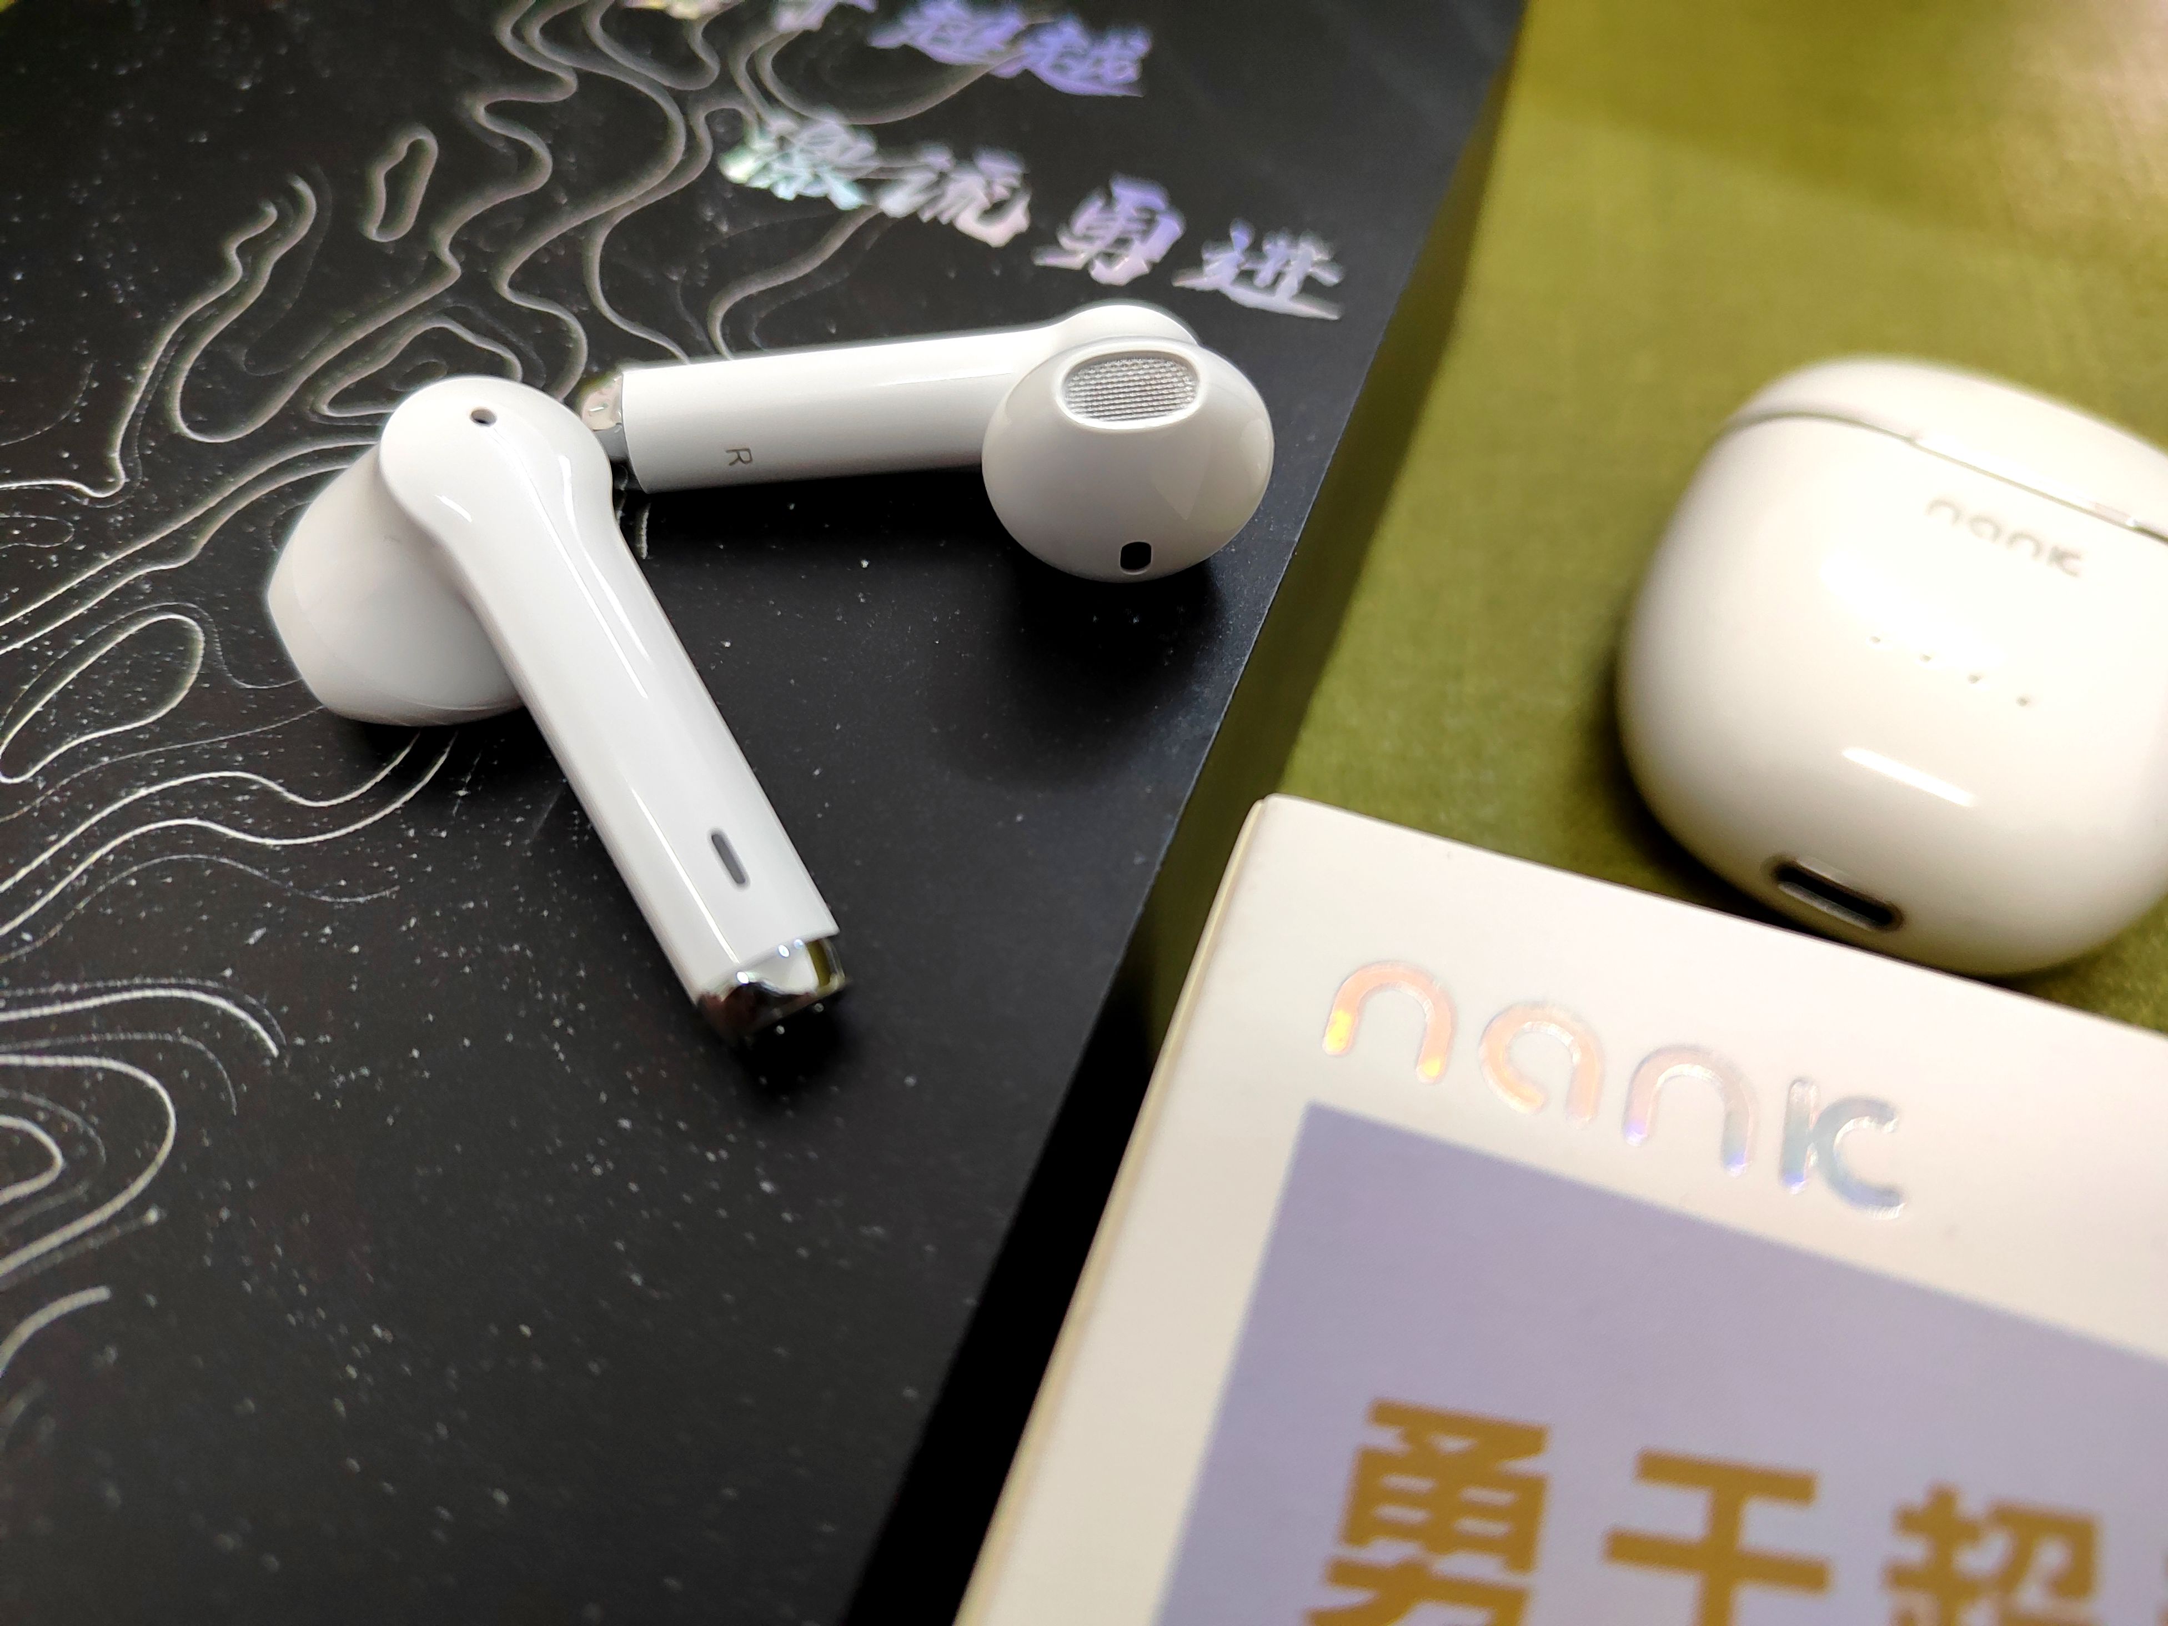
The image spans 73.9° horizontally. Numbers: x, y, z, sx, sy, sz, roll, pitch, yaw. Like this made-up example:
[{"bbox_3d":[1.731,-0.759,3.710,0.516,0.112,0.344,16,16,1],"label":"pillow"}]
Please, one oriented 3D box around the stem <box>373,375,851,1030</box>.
[{"bbox_3d":[-0.024,-0.007,0.073,0.011,0.008,0.038,-23,74,-34],"label":"stem"}]

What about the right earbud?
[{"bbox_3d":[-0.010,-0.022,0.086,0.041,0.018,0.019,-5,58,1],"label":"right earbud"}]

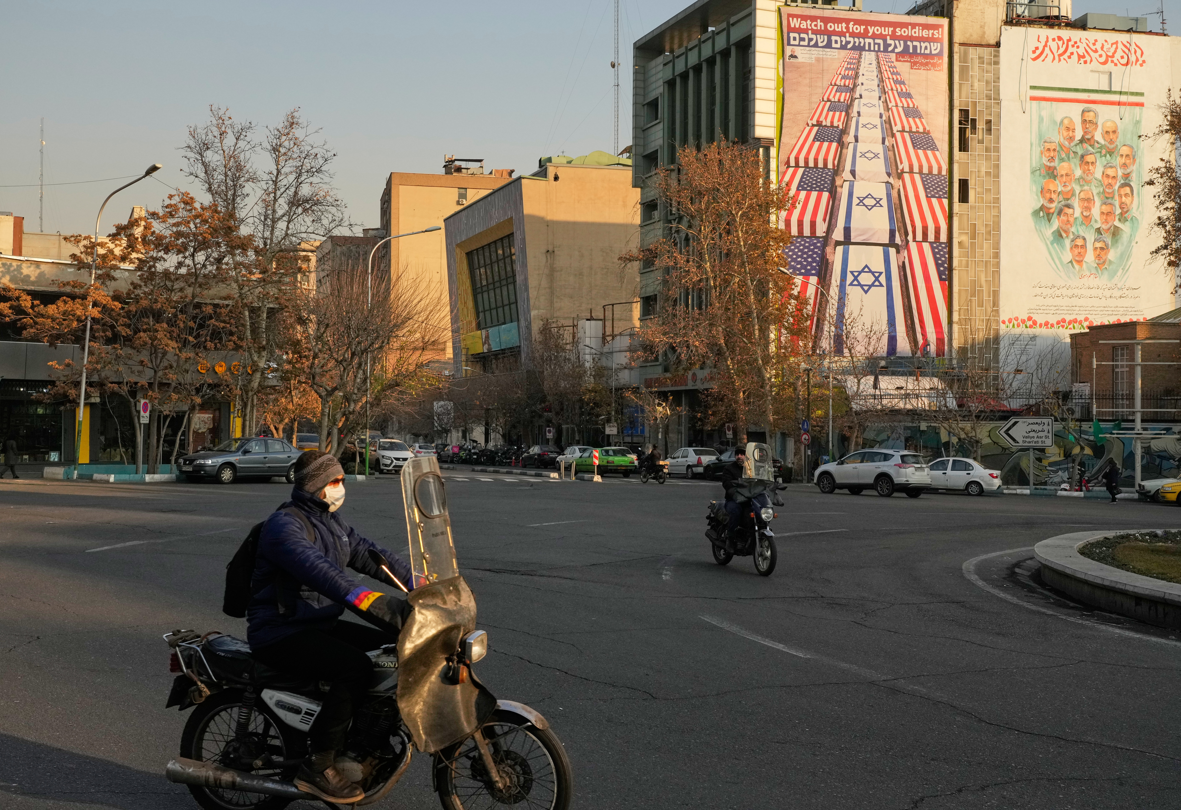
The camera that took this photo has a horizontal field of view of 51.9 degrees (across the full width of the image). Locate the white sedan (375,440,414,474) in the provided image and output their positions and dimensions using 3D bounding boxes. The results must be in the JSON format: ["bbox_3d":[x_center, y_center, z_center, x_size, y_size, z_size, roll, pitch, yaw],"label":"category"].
[{"bbox_3d":[-9.150,2.370,55.900,1.690,1.500,4.150,1,-1,-18],"label":"white sedan"}]

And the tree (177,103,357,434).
[{"bbox_3d":[-11.460,-4.060,43.000,6.100,13.000,6.000,1,-2,-17],"label":"tree"}]

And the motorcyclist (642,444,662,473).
[{"bbox_3d":[2.600,2.300,50.800,0.620,1.280,0.800,2,-2,-33],"label":"motorcyclist"}]

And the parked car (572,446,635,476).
[{"bbox_3d":[0.600,2.820,59.500,1.700,1.410,4.400,1,-1,-24],"label":"parked car"}]

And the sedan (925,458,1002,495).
[{"bbox_3d":[14.840,2.914,50.200,4.100,1.480,1.660,0,-2,22],"label":"sedan"}]

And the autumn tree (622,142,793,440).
[{"bbox_3d":[5.958,-4.822,62.000,8.800,17.100,8.200,1,-1,0],"label":"autumn tree"}]

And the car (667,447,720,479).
[{"bbox_3d":[5.150,2.850,59.800,1.740,1.520,4.300,1,-1,-20],"label":"car"}]

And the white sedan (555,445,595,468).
[{"bbox_3d":[-0.620,3.090,70.300,1.700,1.450,4.350,1,-1,-21],"label":"white sedan"}]

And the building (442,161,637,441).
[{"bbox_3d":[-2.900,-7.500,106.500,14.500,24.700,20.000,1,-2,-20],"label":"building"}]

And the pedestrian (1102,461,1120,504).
[{"bbox_3d":[18.444,2.689,43.000,0.550,1.620,0.550,1,-1,-3],"label":"pedestrian"}]

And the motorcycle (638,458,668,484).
[{"bbox_3d":[2.660,2.720,50.900,0.750,1.150,1.980,2,-2,-33],"label":"motorcycle"}]

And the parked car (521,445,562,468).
[{"bbox_3d":[-3.000,3.150,75.300,1.750,1.440,4.500,1,-2,-23],"label":"parked car"}]

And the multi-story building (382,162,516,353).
[{"bbox_3d":[-15.400,-10.400,141.000,17.000,31.800,16.000,1,-2,-14],"label":"multi-story building"}]

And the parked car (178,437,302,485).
[{"bbox_3d":[-11.540,1.860,40.800,1.730,1.460,4.500,0,-1,36],"label":"parked car"}]

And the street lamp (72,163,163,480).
[{"bbox_3d":[-15.891,-2.806,40.800,3.300,10.600,0.400,0,-1,26],"label":"street lamp"}]

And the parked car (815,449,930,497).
[{"bbox_3d":[10.450,2.530,45.300,1.845,1.690,4.600,2,-2,-40],"label":"parked car"}]

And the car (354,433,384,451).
[{"bbox_3d":[-12.353,2.418,68.000,1.720,1.600,4.400,1,-1,-18],"label":"car"}]

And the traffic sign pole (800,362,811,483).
[{"bbox_3d":[9.780,0.800,55.200,0.500,5.450,0.420,0,-2,17],"label":"traffic sign pole"}]

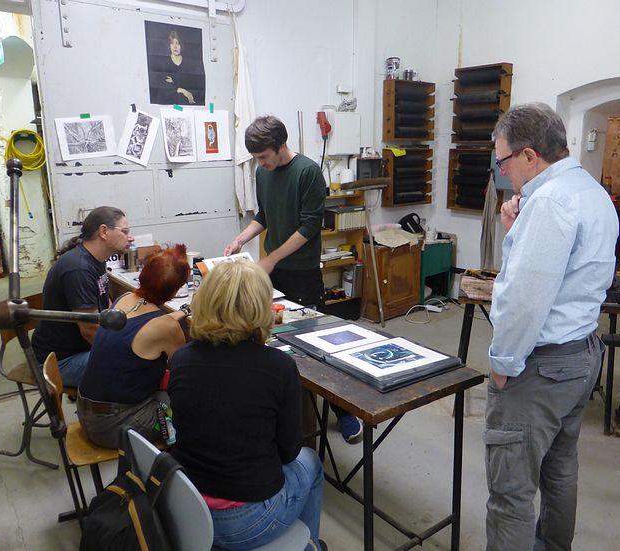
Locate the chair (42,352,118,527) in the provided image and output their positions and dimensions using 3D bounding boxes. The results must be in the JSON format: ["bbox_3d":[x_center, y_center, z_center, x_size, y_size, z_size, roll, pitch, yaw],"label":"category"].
[{"bbox_3d":[-0.746,0.662,2.116,0.490,0.810,0.400,-8,15,-28],"label":"chair"}]

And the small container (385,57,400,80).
[{"bbox_3d":[0.757,-1.875,4.809,0.126,0.185,0.126,-1,14,0],"label":"small container"}]

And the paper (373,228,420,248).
[{"bbox_3d":[0.826,-0.344,5.011,0.475,0.088,0.250,-11,17,-37],"label":"paper"}]

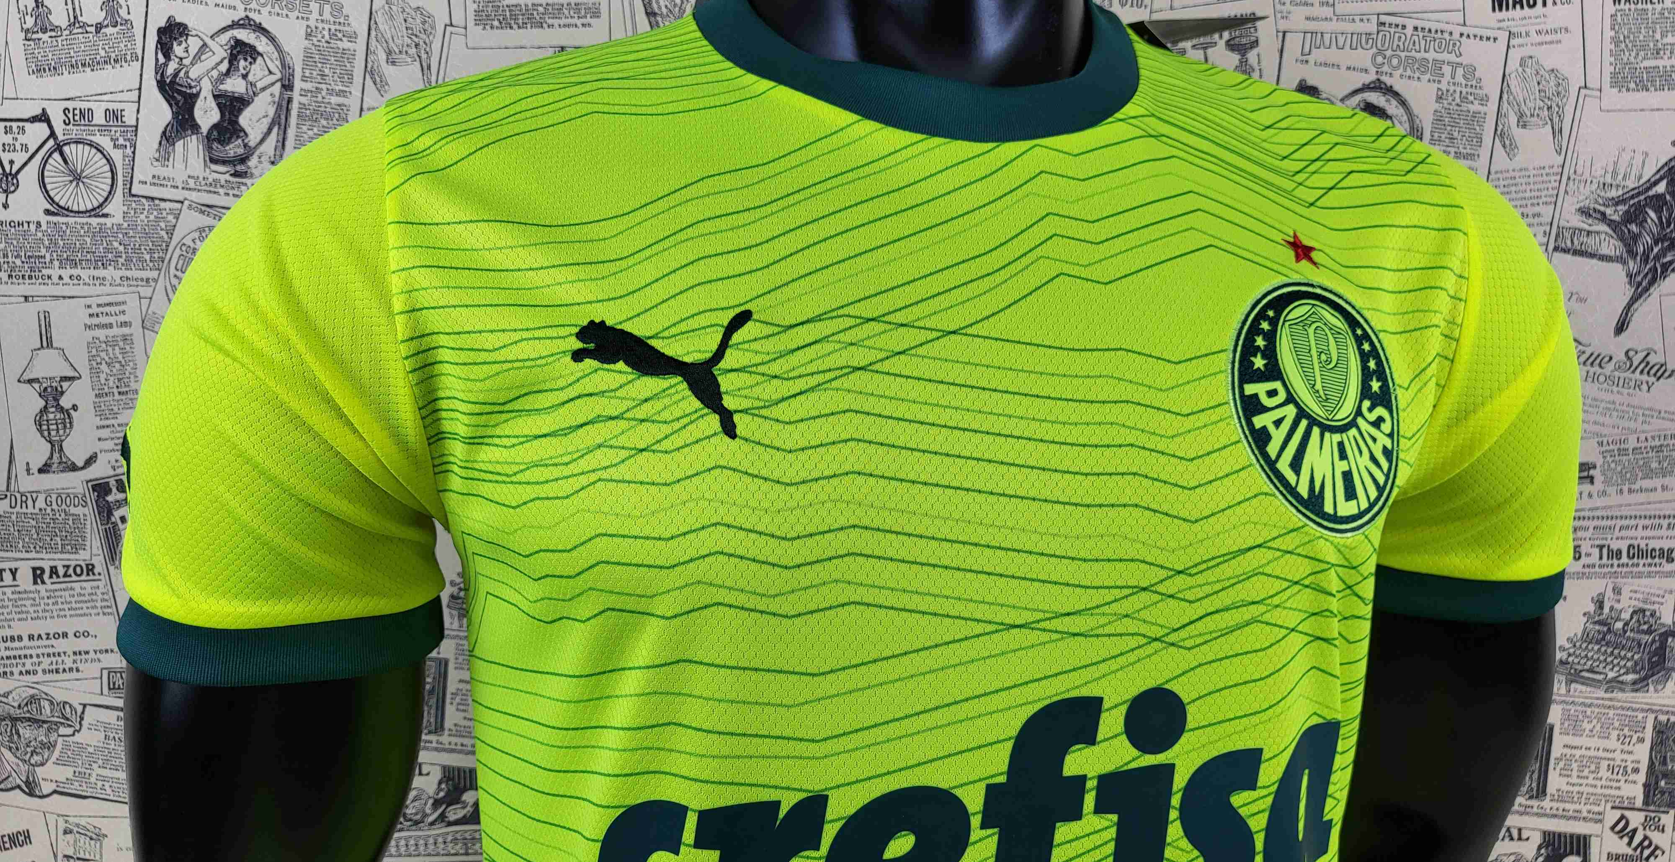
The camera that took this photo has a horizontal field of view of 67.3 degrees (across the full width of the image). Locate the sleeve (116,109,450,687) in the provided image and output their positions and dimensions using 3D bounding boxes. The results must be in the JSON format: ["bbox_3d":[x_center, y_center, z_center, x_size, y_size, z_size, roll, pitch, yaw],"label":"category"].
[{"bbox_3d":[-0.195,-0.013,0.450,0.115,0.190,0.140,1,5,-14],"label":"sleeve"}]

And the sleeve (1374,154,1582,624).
[{"bbox_3d":[0.250,-0.009,0.561,0.115,0.190,0.140,1,5,-14],"label":"sleeve"}]

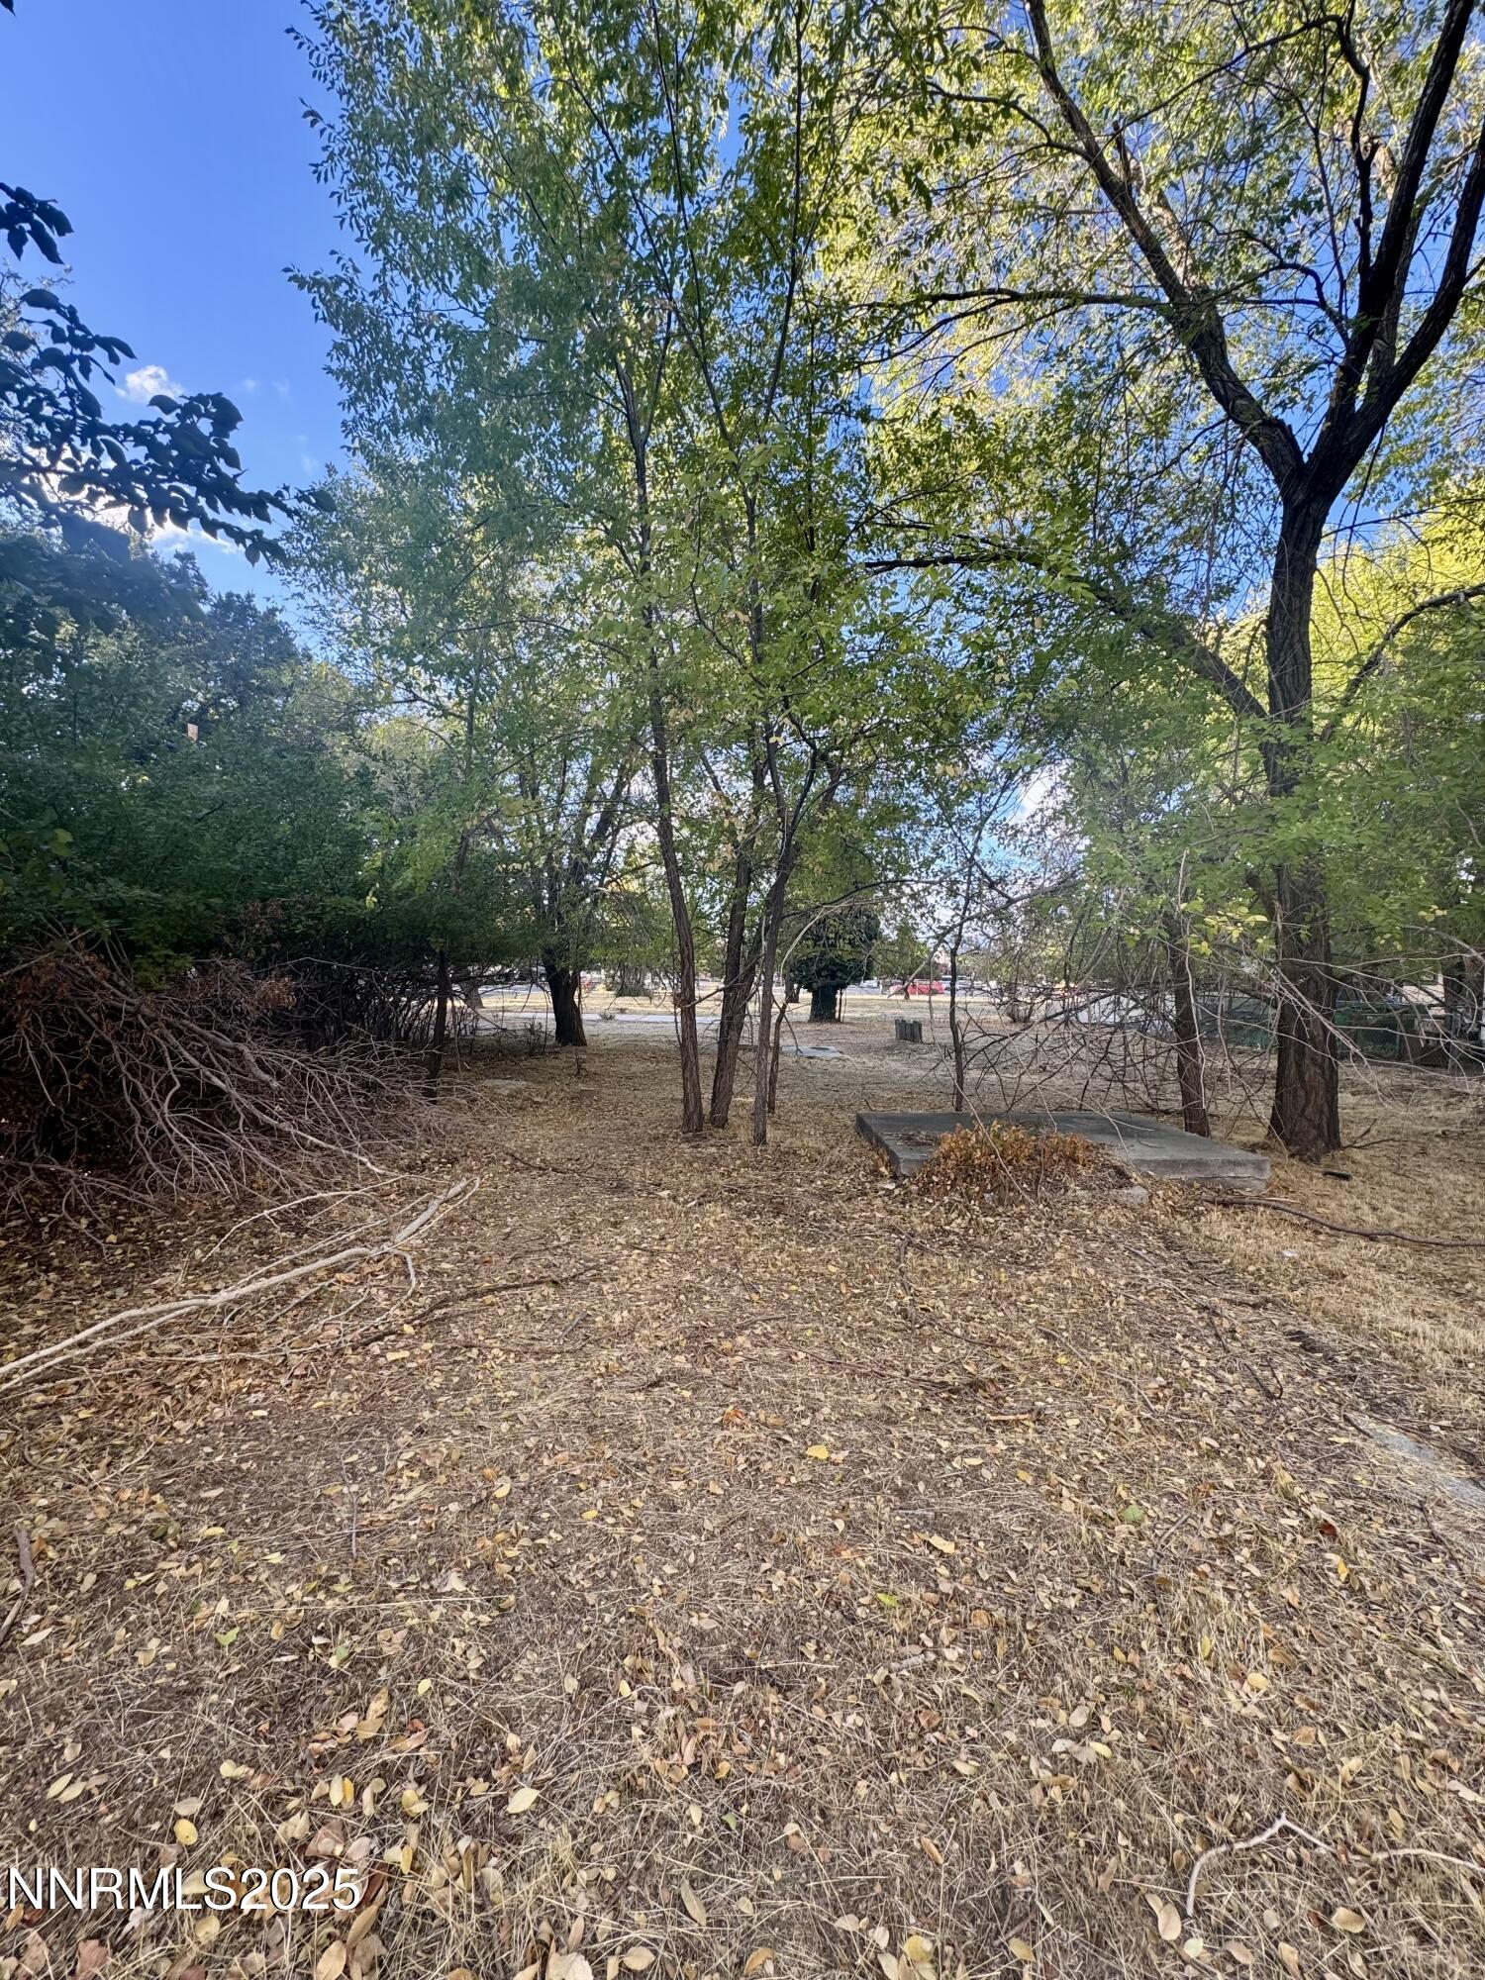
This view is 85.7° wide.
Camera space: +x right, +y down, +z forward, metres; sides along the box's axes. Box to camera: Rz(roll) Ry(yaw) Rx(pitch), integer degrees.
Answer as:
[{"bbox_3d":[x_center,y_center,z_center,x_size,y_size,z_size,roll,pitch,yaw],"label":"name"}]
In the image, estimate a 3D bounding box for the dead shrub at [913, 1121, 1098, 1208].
[{"bbox_3d":[1.860,1.180,5.720,1.250,0.480,0.850,0,1,0],"label":"dead shrub"}]

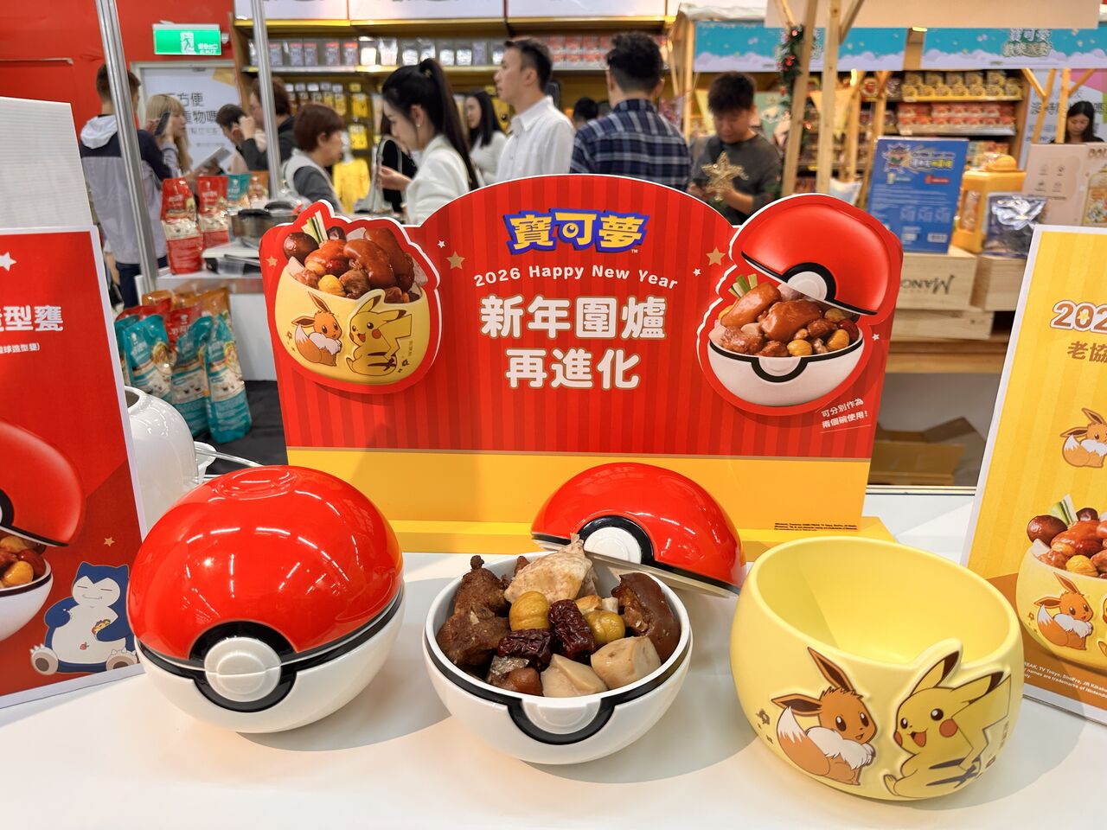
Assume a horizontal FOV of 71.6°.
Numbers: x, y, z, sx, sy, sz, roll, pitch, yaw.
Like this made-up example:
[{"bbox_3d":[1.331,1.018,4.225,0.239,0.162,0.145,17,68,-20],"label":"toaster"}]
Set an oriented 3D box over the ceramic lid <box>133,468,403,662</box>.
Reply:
[{"bbox_3d":[-0.214,0.093,0.574,0.197,0.088,0.201,0,19,0],"label":"ceramic lid"}]

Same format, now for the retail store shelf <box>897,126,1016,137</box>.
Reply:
[{"bbox_3d":[2.952,-2.124,5.770,0.870,0.050,0.360,1,19,4],"label":"retail store shelf"}]

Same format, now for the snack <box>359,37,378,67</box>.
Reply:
[{"bbox_3d":[-1.184,-2.322,4.900,0.115,0.170,0.050,2,19,6],"label":"snack"}]

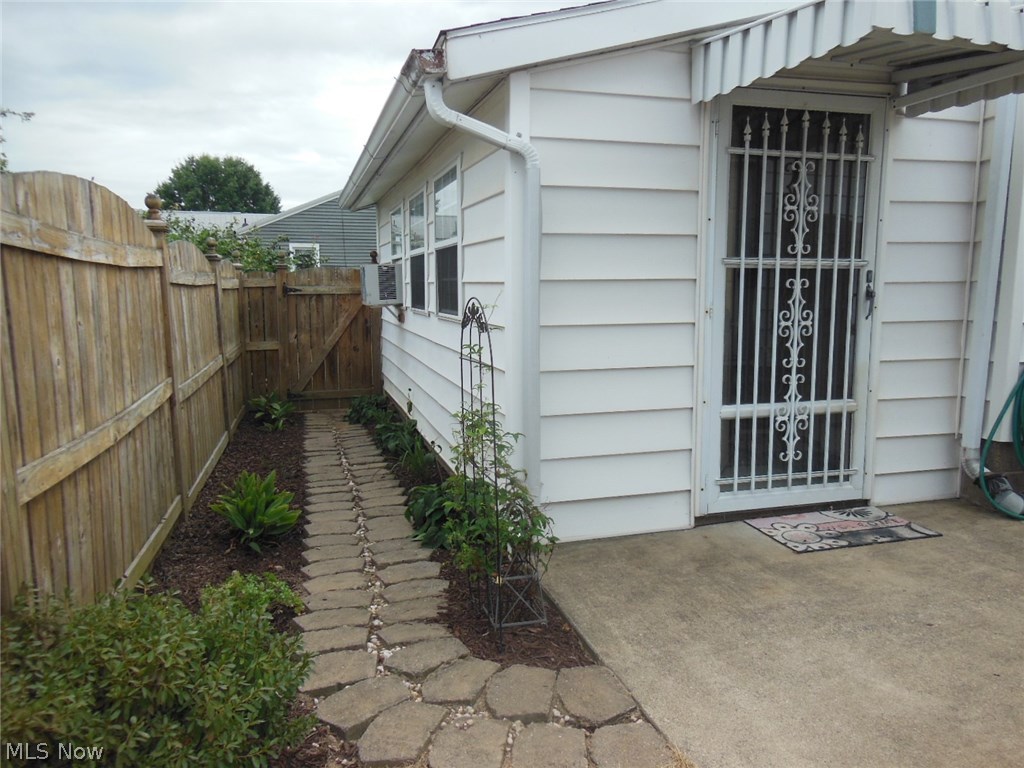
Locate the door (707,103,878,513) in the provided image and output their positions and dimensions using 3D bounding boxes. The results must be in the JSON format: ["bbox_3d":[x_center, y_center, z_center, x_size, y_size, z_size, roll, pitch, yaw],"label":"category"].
[{"bbox_3d":[1.399,-0.375,3.627,0.915,2.010,0.065,-3,8,-16],"label":"door"}]

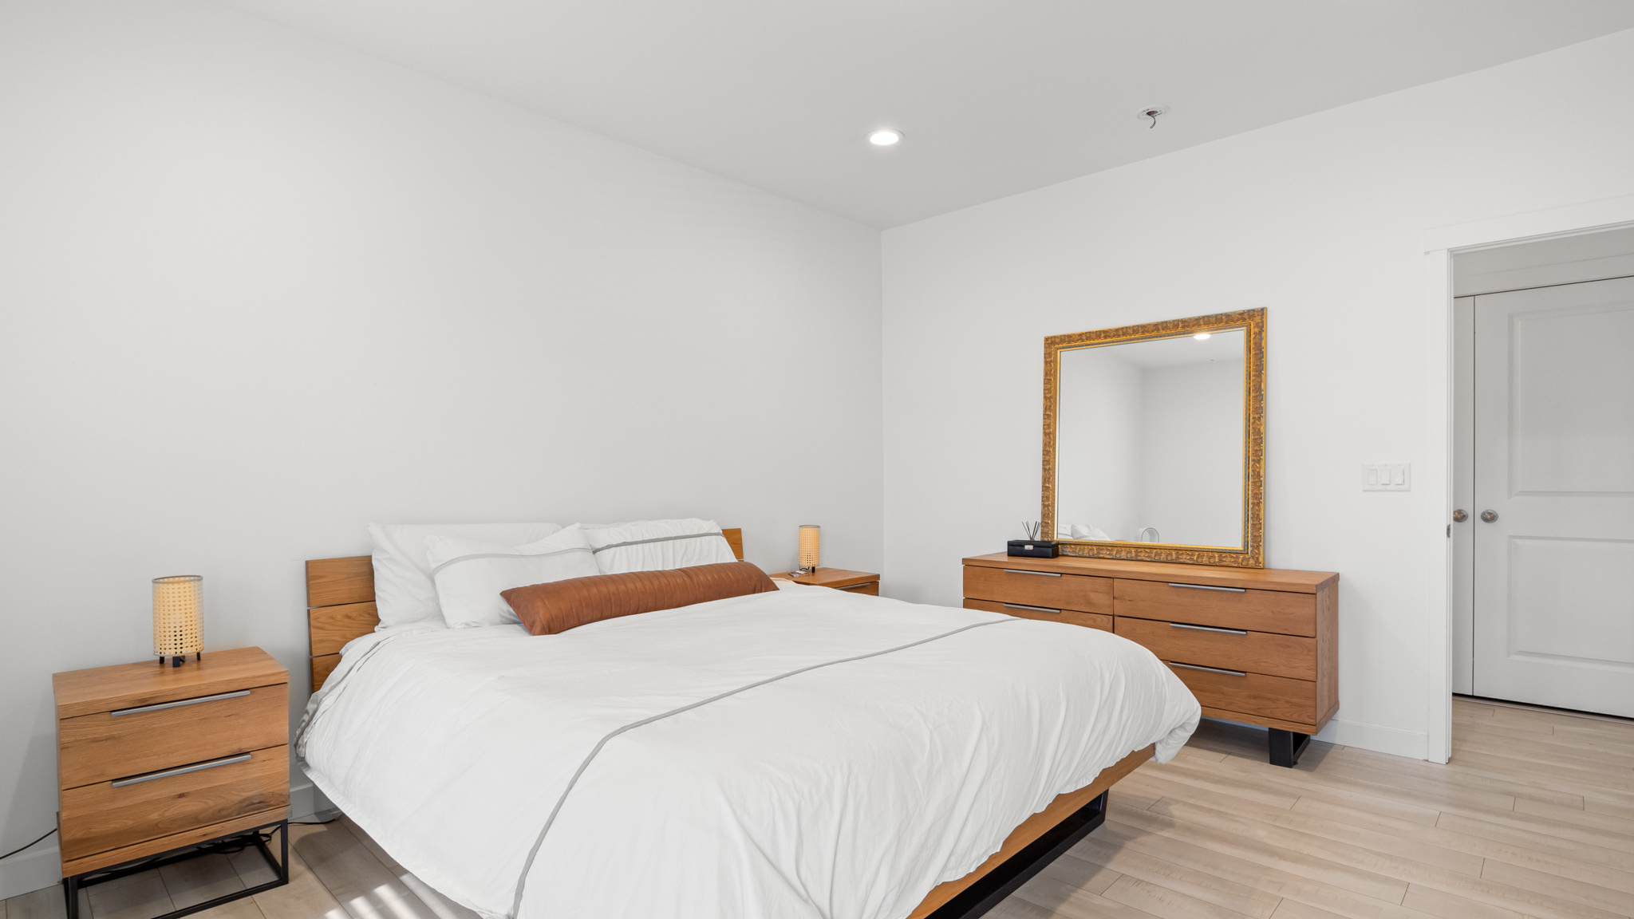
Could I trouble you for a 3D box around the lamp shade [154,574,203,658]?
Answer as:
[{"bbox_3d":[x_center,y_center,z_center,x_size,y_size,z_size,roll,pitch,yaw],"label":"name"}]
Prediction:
[{"bbox_3d":[-1.983,0.491,2.345,0.120,0.240,0.120,0,-1,-45],"label":"lamp shade"}]

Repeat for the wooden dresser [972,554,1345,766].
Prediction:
[{"bbox_3d":[1.518,0.872,3.655,1.600,0.750,0.440,-1,-1,43],"label":"wooden dresser"}]

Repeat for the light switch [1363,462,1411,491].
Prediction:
[{"bbox_3d":[2.362,0.070,3.130,0.163,0.115,0.010,-1,-1,44],"label":"light switch"}]

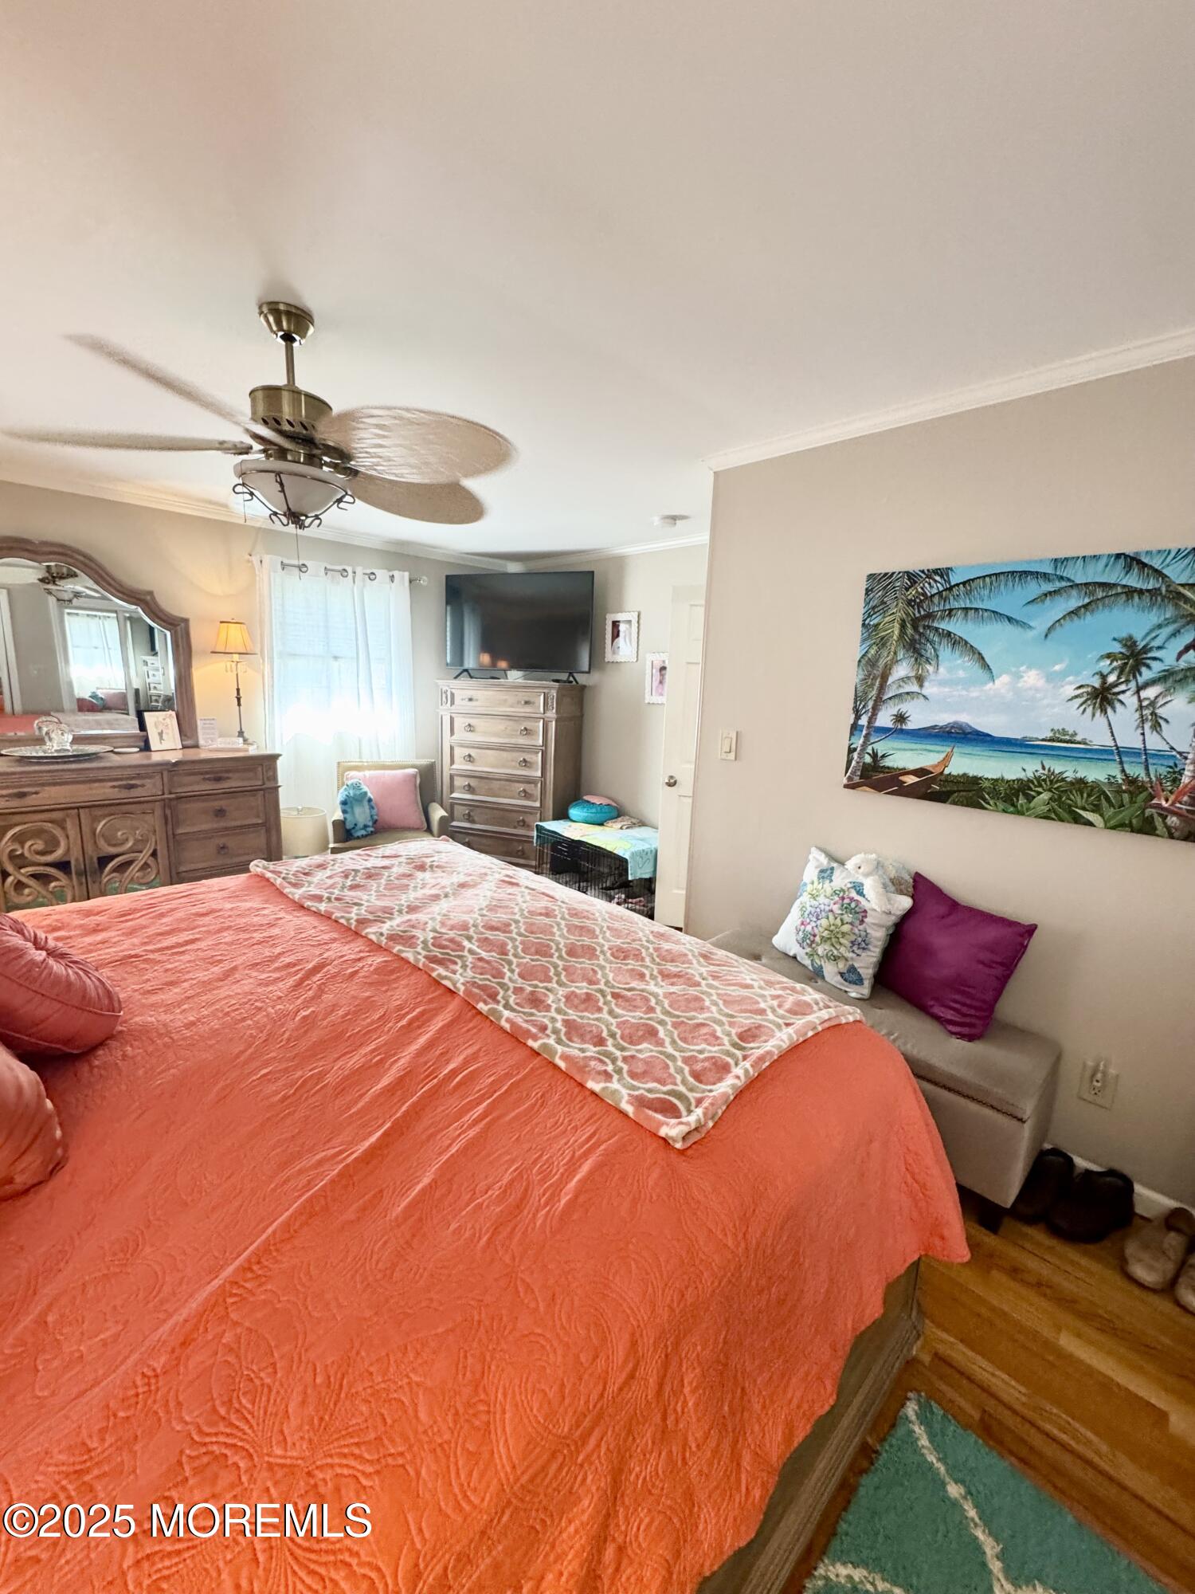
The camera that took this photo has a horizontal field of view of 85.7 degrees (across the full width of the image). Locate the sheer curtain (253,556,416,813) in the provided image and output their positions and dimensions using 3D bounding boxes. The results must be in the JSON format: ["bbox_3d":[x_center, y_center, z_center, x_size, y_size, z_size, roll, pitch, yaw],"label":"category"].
[{"bbox_3d":[-1.767,-0.690,4.487,1.060,1.760,0.120,-9,15,-44],"label":"sheer curtain"}]

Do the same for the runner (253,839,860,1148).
[{"bbox_3d":[-0.299,0.351,1.820,0.670,0.090,1.860,-9,15,-44],"label":"runner"}]

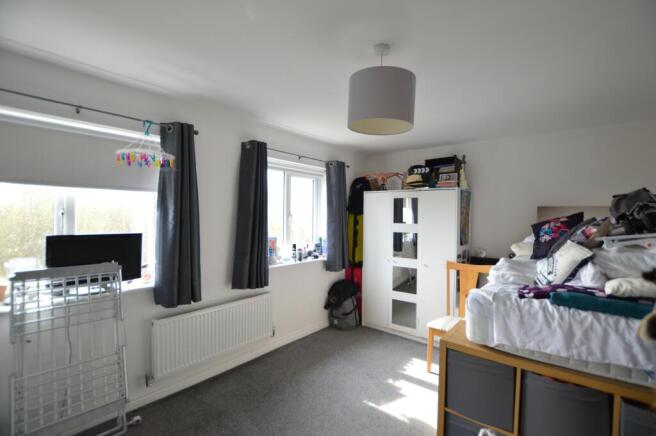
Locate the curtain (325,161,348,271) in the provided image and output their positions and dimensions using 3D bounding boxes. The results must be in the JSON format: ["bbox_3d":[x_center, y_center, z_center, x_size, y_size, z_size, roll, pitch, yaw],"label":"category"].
[{"bbox_3d":[0.122,-0.029,3.808,0.130,1.464,0.302,1,-1,40],"label":"curtain"}]

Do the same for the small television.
[{"bbox_3d":[-1.648,0.312,1.961,0.130,0.385,0.530,1,-1,40],"label":"small television"}]

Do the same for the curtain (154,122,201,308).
[{"bbox_3d":[-1.211,-0.019,2.214,0.140,1.402,0.260,1,-1,40],"label":"curtain"}]

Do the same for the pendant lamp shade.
[{"bbox_3d":[0.306,-0.651,1.564,0.372,0.245,0.372,1,-1,0],"label":"pendant lamp shade"}]

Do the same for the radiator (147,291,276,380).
[{"bbox_3d":[-0.989,1.023,2.535,0.090,0.438,1.104,1,-1,40],"label":"radiator"}]

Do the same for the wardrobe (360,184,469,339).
[{"bbox_3d":[1.127,0.589,3.638,1.200,1.880,0.500,1,-1,40],"label":"wardrobe"}]

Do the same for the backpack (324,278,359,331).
[{"bbox_3d":[0.224,1.201,3.781,0.380,0.610,0.300,1,-1,20],"label":"backpack"}]

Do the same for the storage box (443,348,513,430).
[{"bbox_3d":[0.948,0.934,1.654,0.330,0.330,0.380,1,-1,40],"label":"storage box"}]

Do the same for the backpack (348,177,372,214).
[{"bbox_3d":[0.480,-0.332,4.061,0.340,0.540,0.240,1,-1,40],"label":"backpack"}]

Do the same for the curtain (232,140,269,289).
[{"bbox_3d":[-0.772,-0.028,2.738,0.140,1.401,0.285,1,-1,40],"label":"curtain"}]

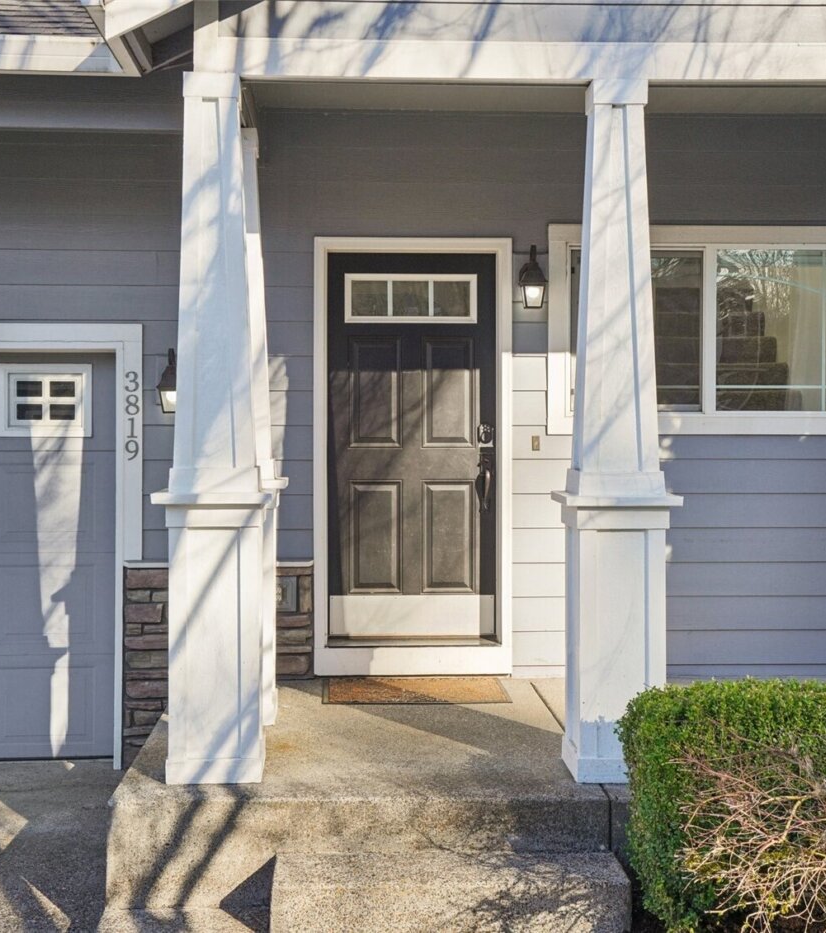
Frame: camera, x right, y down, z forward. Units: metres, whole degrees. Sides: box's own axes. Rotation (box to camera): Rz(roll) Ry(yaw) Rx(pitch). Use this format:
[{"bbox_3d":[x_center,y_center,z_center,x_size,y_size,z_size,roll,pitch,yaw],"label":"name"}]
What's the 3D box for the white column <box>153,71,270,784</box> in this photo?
[{"bbox_3d":[-0.748,-0.141,5.195,0.436,2.645,0.436,0,2,-3],"label":"white column"}]

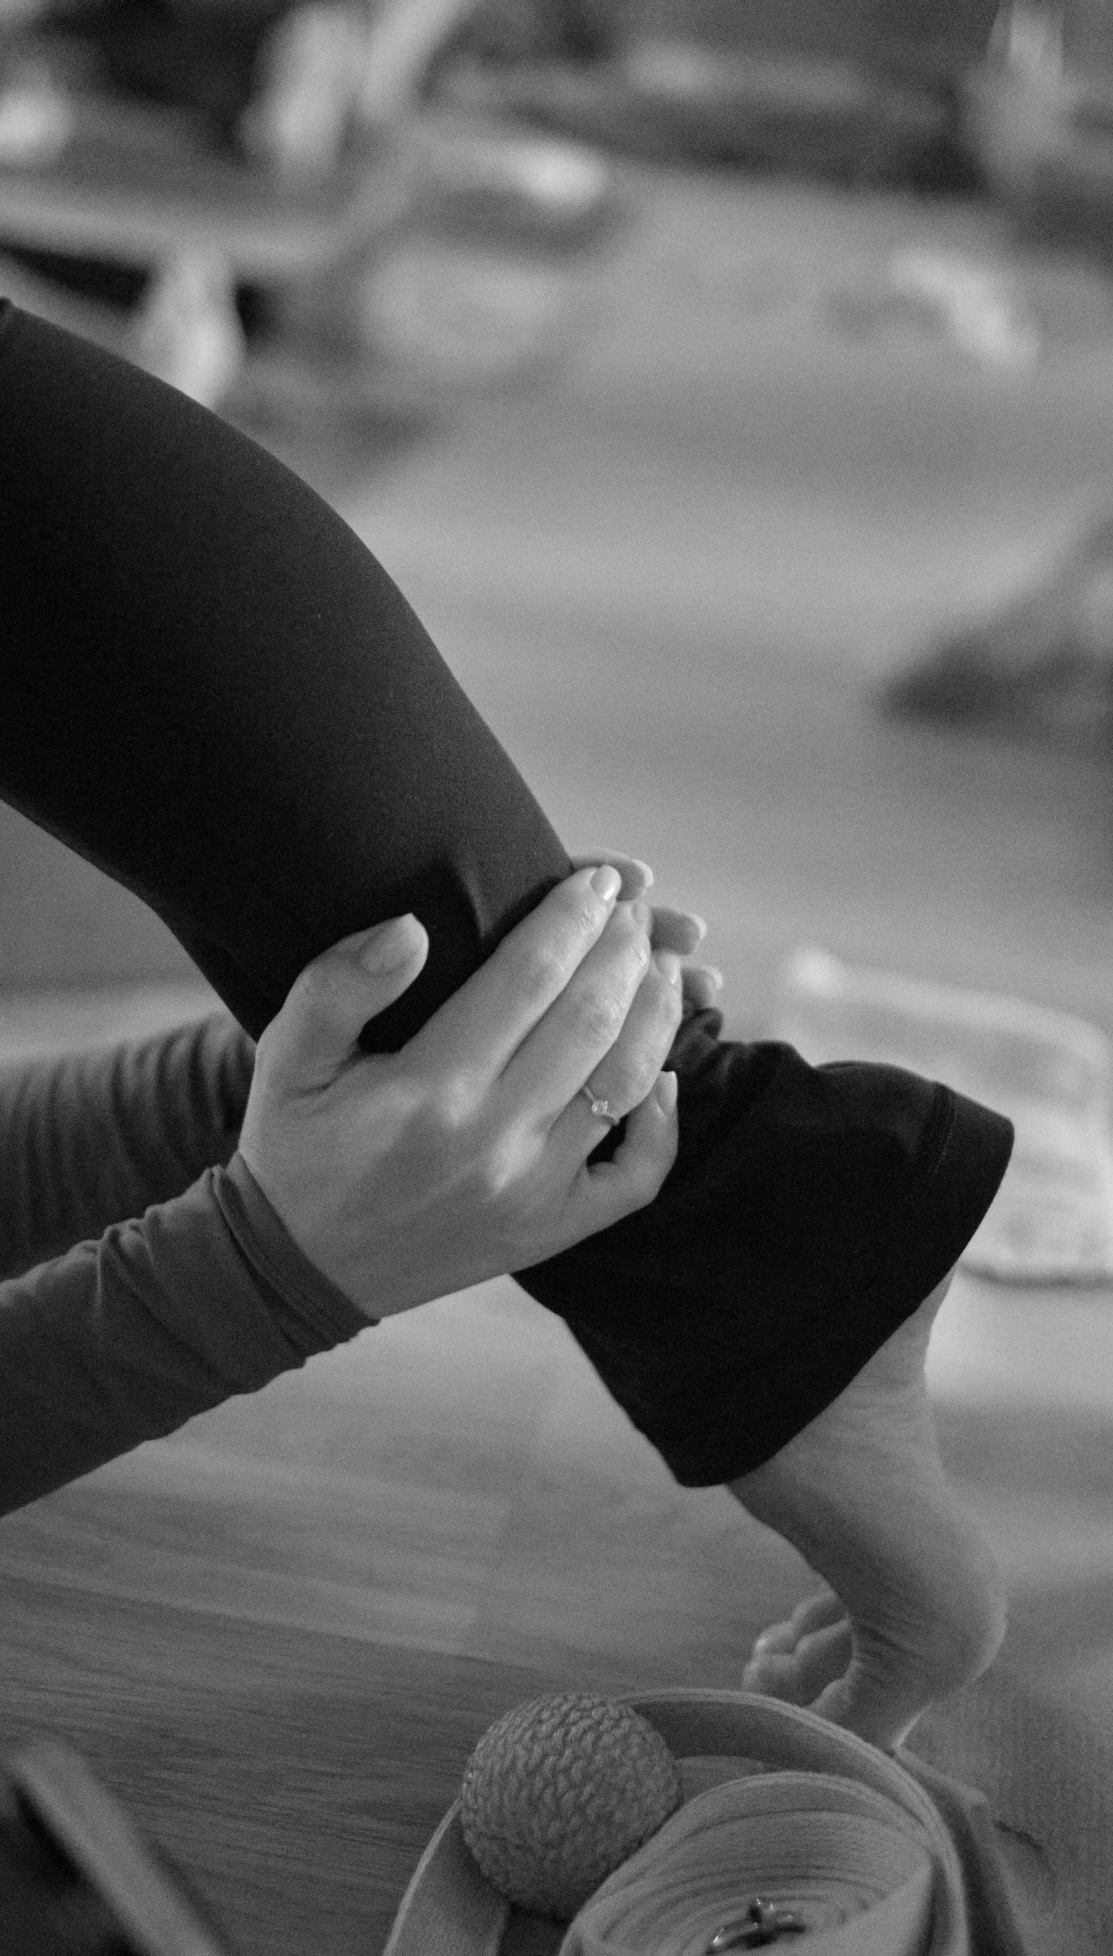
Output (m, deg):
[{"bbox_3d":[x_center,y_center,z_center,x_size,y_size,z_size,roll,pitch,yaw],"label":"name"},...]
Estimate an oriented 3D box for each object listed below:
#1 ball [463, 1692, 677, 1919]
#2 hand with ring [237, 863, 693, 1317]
[{"bbox_3d":[0.004,0.213,0.745,0.057,0.057,0.057,0,23,0],"label":"ball"},{"bbox_3d":[-0.022,0.029,0.770,0.135,0.130,0.110,0,23,0],"label":"hand with ring"}]

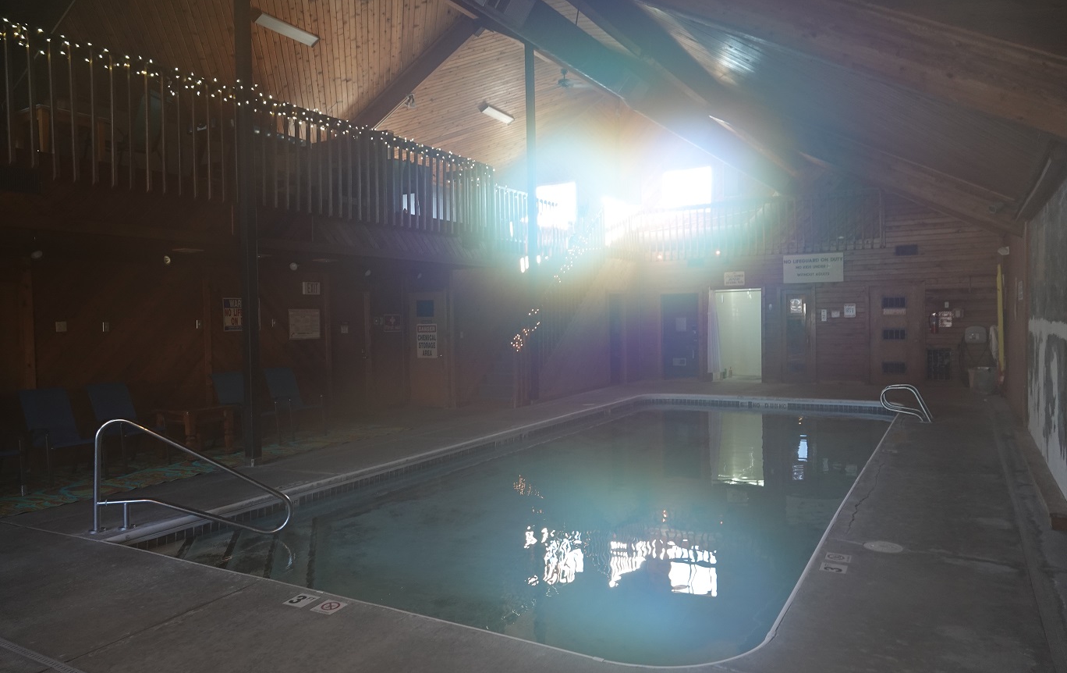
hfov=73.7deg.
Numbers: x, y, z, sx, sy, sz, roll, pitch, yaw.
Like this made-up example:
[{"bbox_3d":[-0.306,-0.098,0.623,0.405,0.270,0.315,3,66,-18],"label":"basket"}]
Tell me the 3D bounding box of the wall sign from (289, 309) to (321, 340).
[{"bbox_3d":[-3.469,-0.184,10.827,0.020,0.457,0.610,0,2,31],"label":"wall sign"}]

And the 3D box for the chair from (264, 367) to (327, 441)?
[{"bbox_3d":[-3.284,0.918,9.739,0.690,0.920,0.580,0,2,31],"label":"chair"}]

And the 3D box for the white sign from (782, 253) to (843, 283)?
[{"bbox_3d":[5.941,-1.447,15.157,1.230,0.610,0.025,0,2,31],"label":"white sign"}]

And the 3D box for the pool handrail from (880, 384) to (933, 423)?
[{"bbox_3d":[5.398,0.955,10.280,0.670,0.490,0.460,0,2,31],"label":"pool handrail"}]

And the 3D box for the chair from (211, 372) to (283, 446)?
[{"bbox_3d":[-3.703,0.946,9.047,0.690,0.920,0.580,0,2,31],"label":"chair"}]

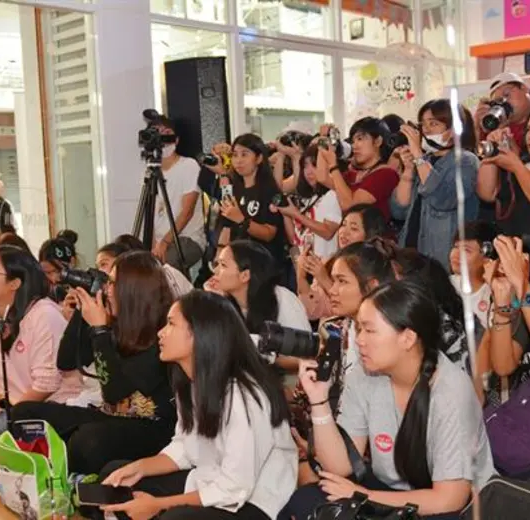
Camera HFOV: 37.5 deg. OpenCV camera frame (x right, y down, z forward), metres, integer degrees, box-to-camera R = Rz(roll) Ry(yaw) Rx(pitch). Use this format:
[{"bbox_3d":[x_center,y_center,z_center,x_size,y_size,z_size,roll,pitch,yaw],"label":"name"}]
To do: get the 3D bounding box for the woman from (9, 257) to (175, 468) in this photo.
[{"bbox_3d":[-0.726,0.412,3.320,0.720,0.860,0.560,-4,5,-14],"label":"woman"}]

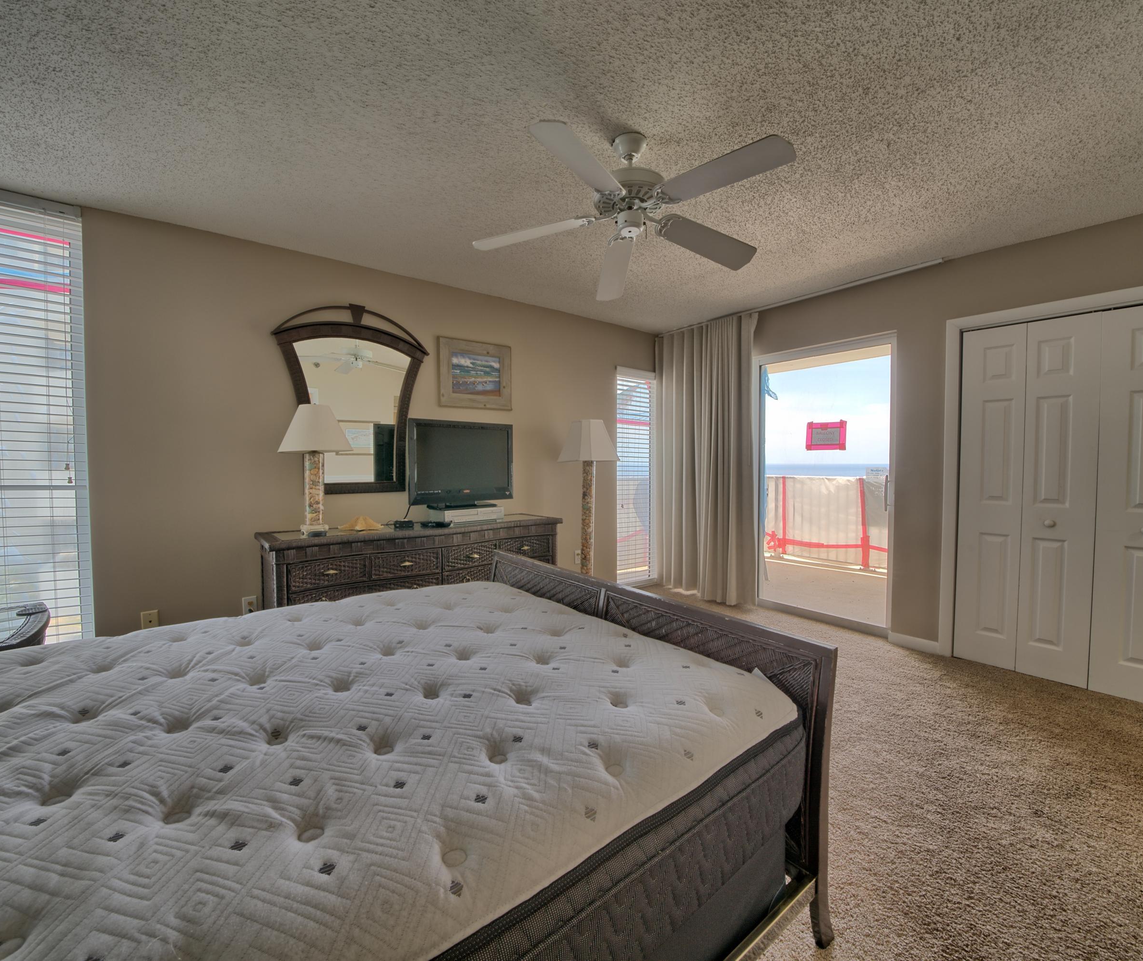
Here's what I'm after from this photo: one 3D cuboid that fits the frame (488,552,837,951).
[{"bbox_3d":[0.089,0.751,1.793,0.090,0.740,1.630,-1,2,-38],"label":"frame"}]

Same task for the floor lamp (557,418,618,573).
[{"bbox_3d":[0.136,0.291,3.752,0.420,1.530,0.420,-1,2,-38],"label":"floor lamp"}]

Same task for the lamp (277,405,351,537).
[{"bbox_3d":[-1.403,-0.057,2.617,0.360,0.720,0.360,-1,2,-38],"label":"lamp"}]

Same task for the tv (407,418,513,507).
[{"bbox_3d":[-0.702,-0.102,3.181,0.740,0.570,0.190,-2,3,-42],"label":"tv"}]

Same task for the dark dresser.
[{"bbox_3d":[-0.906,0.684,3.019,1.780,0.790,0.540,-1,2,-38],"label":"dark dresser"}]

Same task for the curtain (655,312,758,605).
[{"bbox_3d":[1.128,-0.173,4.235,0.160,2.370,1.040,-1,2,-38],"label":"curtain"}]

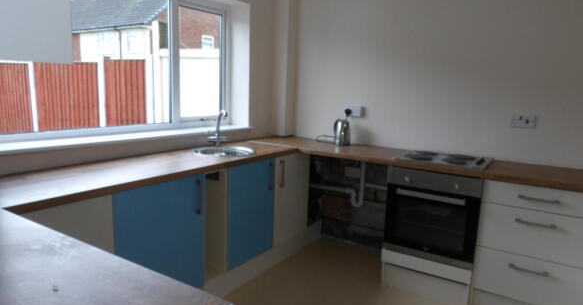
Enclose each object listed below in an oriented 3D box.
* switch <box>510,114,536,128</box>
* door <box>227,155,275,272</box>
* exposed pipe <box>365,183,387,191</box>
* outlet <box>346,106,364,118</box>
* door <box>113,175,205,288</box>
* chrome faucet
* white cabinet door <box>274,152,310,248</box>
[{"bbox_3d":[1.611,-0.212,2.797,0.146,0.086,0.018,8,11,32],"label":"switch"},{"bbox_3d":[-0.274,0.416,2.840,0.022,0.713,0.503,8,11,32],"label":"door"},{"bbox_3d":[0.717,0.293,3.425,0.201,0.034,0.034,8,11,32],"label":"exposed pipe"},{"bbox_3d":[0.546,-0.344,3.475,0.146,0.086,0.022,8,11,32],"label":"outlet"},{"bbox_3d":[-0.693,0.513,2.202,0.022,0.713,0.592,8,11,32],"label":"door"},{"bbox_3d":[-0.542,-0.176,3.083,0.155,0.275,0.175,-3,11,-27],"label":"chrome faucet"},{"bbox_3d":[0.004,0.352,3.264,0.022,0.713,0.508,8,11,32],"label":"white cabinet door"}]

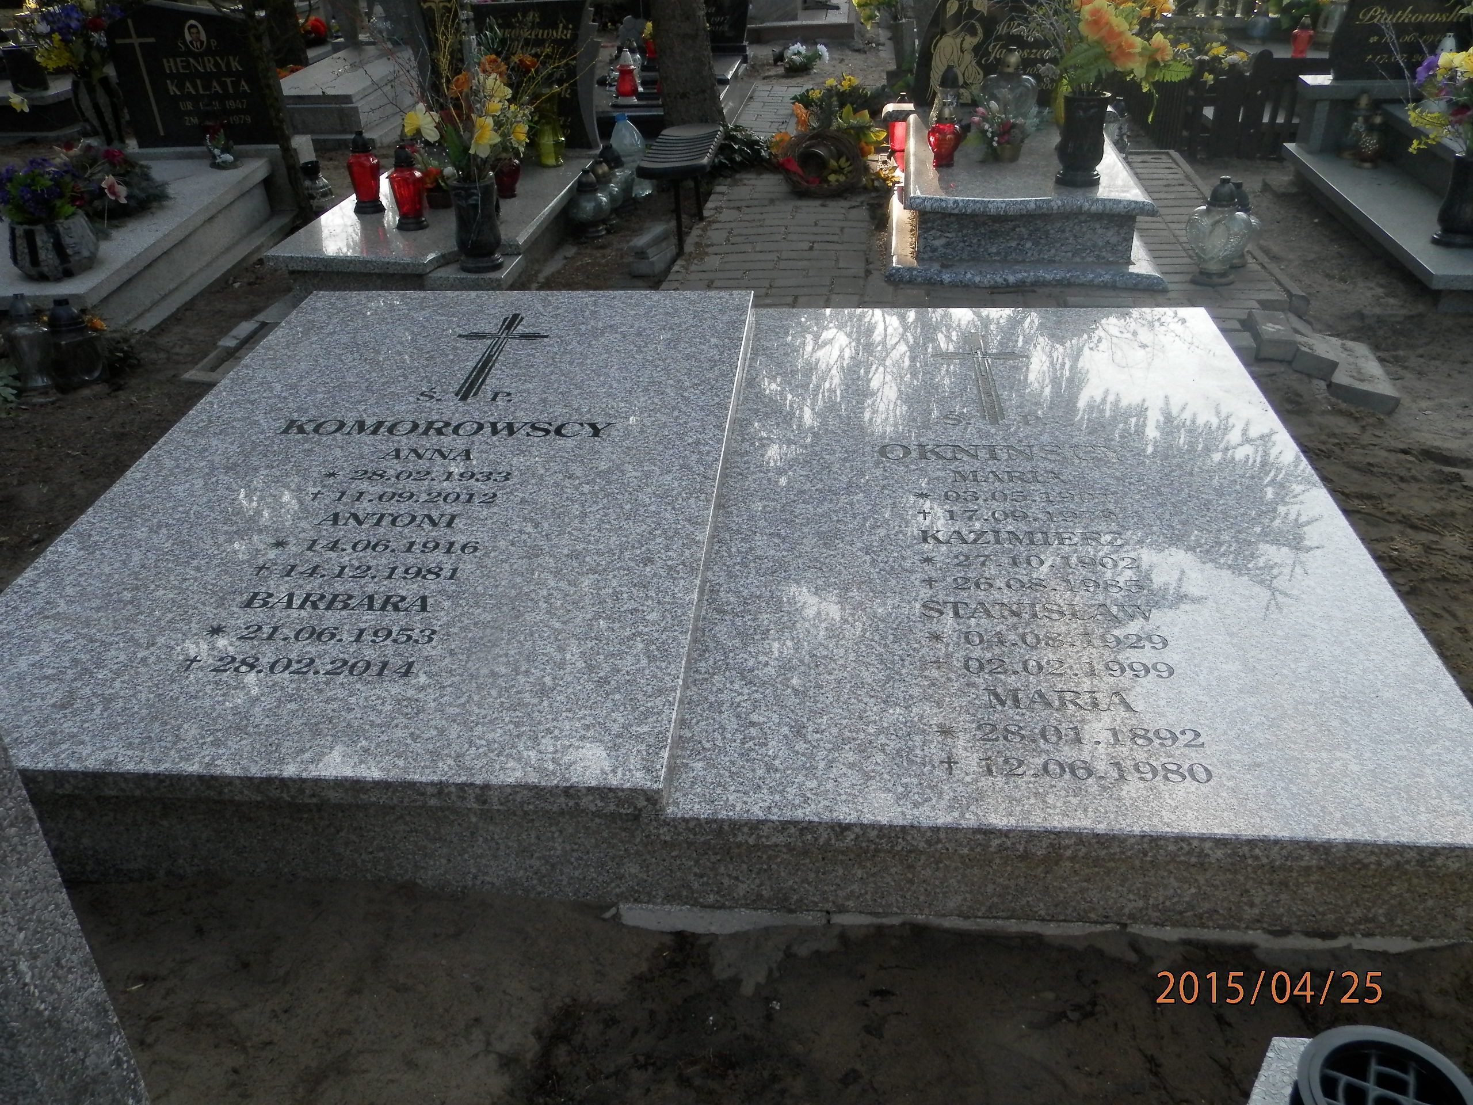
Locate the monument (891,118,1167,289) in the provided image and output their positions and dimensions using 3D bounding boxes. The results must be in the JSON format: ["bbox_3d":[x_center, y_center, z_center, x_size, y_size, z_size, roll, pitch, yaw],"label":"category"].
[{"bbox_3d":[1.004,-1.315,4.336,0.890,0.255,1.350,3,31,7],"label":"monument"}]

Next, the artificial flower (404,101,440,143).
[{"bbox_3d":[-0.964,-1.317,3.650,0.070,0.110,0.105,-25,38,-33],"label":"artificial flower"}]

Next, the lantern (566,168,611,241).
[{"bbox_3d":[-0.552,-1.323,4.515,0.166,0.244,0.166,1,30,5],"label":"lantern"}]

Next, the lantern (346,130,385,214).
[{"bbox_3d":[-1.308,-1.332,4.172,0.113,0.271,0.113,1,30,5],"label":"lantern"}]

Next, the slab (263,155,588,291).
[{"bbox_3d":[-1.040,-1.172,4.338,0.794,0.185,1.438,1,30,5],"label":"slab"}]

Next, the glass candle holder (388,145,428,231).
[{"bbox_3d":[-1.091,-1.211,3.952,0.115,0.265,0.115,-1,31,0],"label":"glass candle holder"}]

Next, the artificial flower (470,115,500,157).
[{"bbox_3d":[-0.752,-1.244,3.562,0.085,0.112,0.065,5,31,12],"label":"artificial flower"}]

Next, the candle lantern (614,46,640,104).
[{"bbox_3d":[-0.526,-2.281,5.689,0.118,0.235,0.118,-1,31,0],"label":"candle lantern"}]

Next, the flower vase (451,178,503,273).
[{"bbox_3d":[-0.811,-1.022,3.713,0.144,0.267,0.144,-1,30,1],"label":"flower vase"}]

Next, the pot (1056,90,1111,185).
[{"bbox_3d":[1.131,-1.350,3.885,0.149,0.274,0.149,3,30,8],"label":"pot"}]

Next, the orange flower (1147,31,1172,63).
[{"bbox_3d":[1.320,-1.579,3.720,0.070,0.085,0.085,22,38,33],"label":"orange flower"}]

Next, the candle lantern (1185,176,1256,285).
[{"bbox_3d":[1.516,-1.015,3.747,0.205,0.320,0.140,14,34,24],"label":"candle lantern"}]

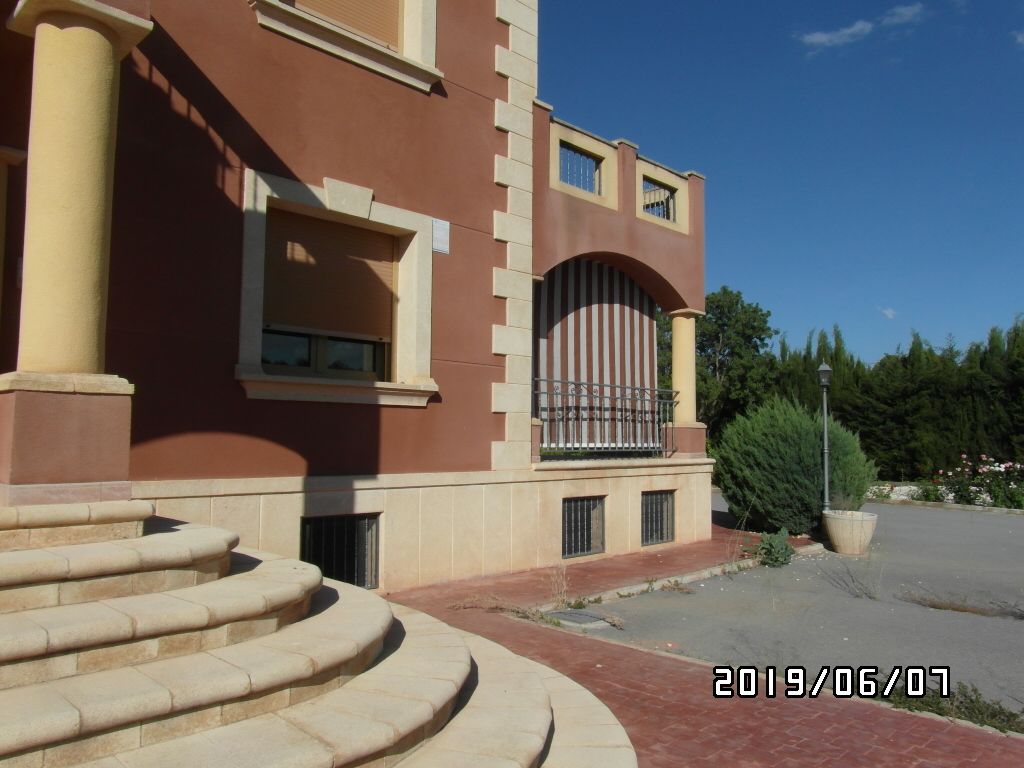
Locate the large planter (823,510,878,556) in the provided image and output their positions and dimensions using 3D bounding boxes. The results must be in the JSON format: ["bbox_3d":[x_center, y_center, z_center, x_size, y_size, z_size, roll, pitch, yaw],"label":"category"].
[{"bbox_3d":[4.633,2.038,9.704,0.680,0.530,0.680,0,-4,0],"label":"large planter"}]

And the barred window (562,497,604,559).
[{"bbox_3d":[0.849,1.756,8.768,0.810,0.755,0.130,4,-6,-42],"label":"barred window"}]

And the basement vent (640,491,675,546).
[{"bbox_3d":[1.998,1.842,9.820,0.850,0.755,0.130,4,-6,-42],"label":"basement vent"}]

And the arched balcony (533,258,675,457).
[{"bbox_3d":[1.181,-0.395,9.142,2.890,2.608,0.650,4,-6,-42],"label":"arched balcony"}]

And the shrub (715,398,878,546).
[{"bbox_3d":[4.825,1.349,12.145,2.700,2.220,2.600,0,-4,0],"label":"shrub"}]

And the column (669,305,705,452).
[{"bbox_3d":[2.608,0.003,10.705,0.440,2.180,0.440,4,-6,-42],"label":"column"}]

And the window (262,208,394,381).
[{"bbox_3d":[-1.746,-0.798,6.856,1.530,1.550,0.160,4,-6,-42],"label":"window"}]

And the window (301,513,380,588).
[{"bbox_3d":[-1.586,1.574,6.537,0.855,0.755,0.130,4,-6,-42],"label":"window"}]

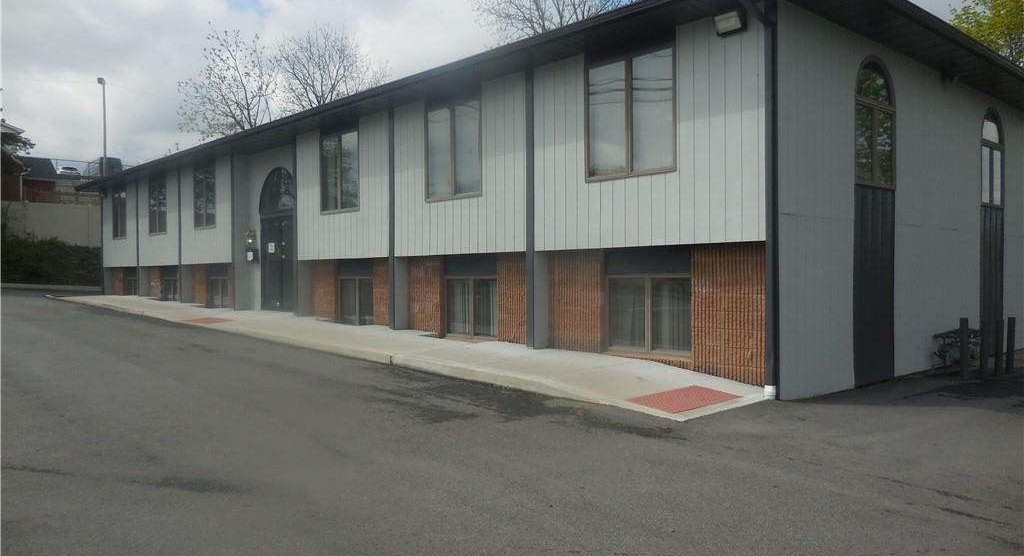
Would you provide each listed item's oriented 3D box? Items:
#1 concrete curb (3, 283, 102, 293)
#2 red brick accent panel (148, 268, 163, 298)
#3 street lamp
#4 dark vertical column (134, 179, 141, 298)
[{"bbox_3d":[-18.410,0.379,29.500,3.800,0.180,0.200,-1,1,-43],"label":"concrete curb"},{"bbox_3d":[-11.251,0.147,23.520,0.180,0.970,1.120,-1,1,-43],"label":"red brick accent panel"},{"bbox_3d":[-27.688,-10.125,50.000,0.550,6.931,0.300,0,0,-18],"label":"street lamp"},{"bbox_3d":[-11.405,-1.267,22.616,0.160,3.640,0.197,-1,1,-43],"label":"dark vertical column"}]

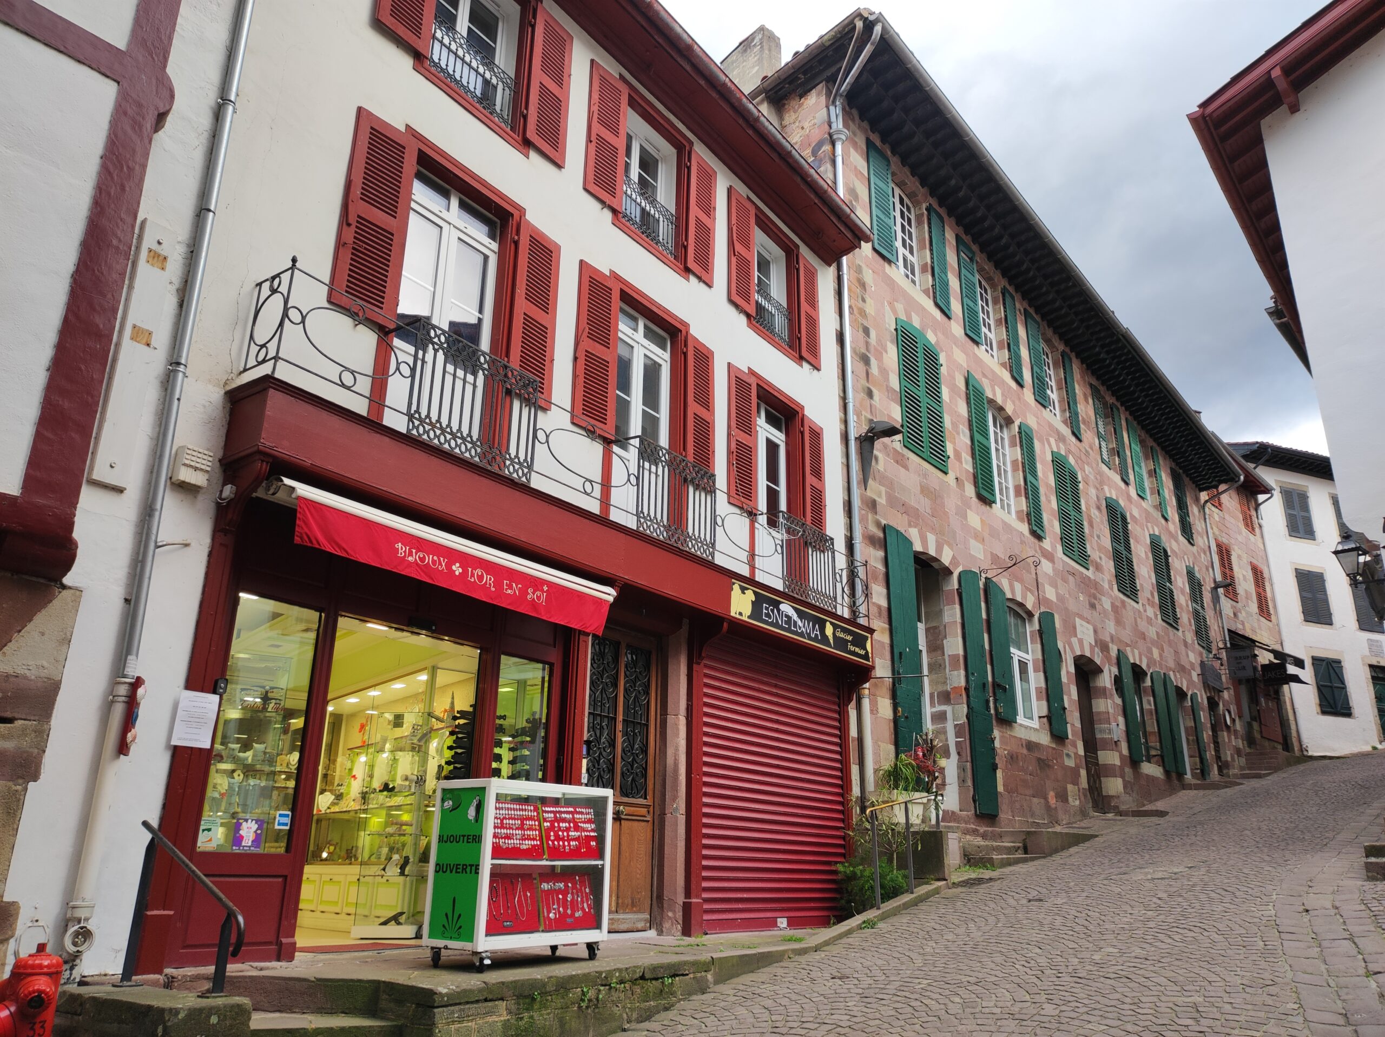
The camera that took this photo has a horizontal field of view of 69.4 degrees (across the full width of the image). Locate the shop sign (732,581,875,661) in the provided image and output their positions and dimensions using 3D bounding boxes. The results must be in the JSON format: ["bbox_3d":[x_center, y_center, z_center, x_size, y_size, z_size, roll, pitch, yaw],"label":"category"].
[{"bbox_3d":[1.256,1.166,10.839,0.040,0.338,2.941,-14,-24,34],"label":"shop sign"}]

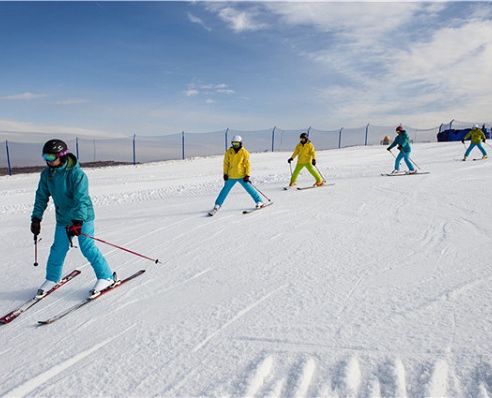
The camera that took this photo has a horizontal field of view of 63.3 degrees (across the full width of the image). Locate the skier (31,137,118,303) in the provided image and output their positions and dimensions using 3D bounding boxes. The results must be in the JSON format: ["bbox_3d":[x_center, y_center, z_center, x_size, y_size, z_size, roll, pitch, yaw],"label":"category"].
[{"bbox_3d":[-1.731,0.189,4.093,0.700,1.590,0.600,3,9,21],"label":"skier"}]

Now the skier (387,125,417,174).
[{"bbox_3d":[5.521,-1.774,14.210,0.850,1.700,0.600,-3,9,-19],"label":"skier"}]

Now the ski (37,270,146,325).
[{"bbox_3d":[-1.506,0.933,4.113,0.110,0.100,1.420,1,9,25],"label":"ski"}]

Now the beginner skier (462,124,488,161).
[{"bbox_3d":[10.821,-2.685,18.838,0.900,1.590,0.600,6,10,33],"label":"beginner skier"}]

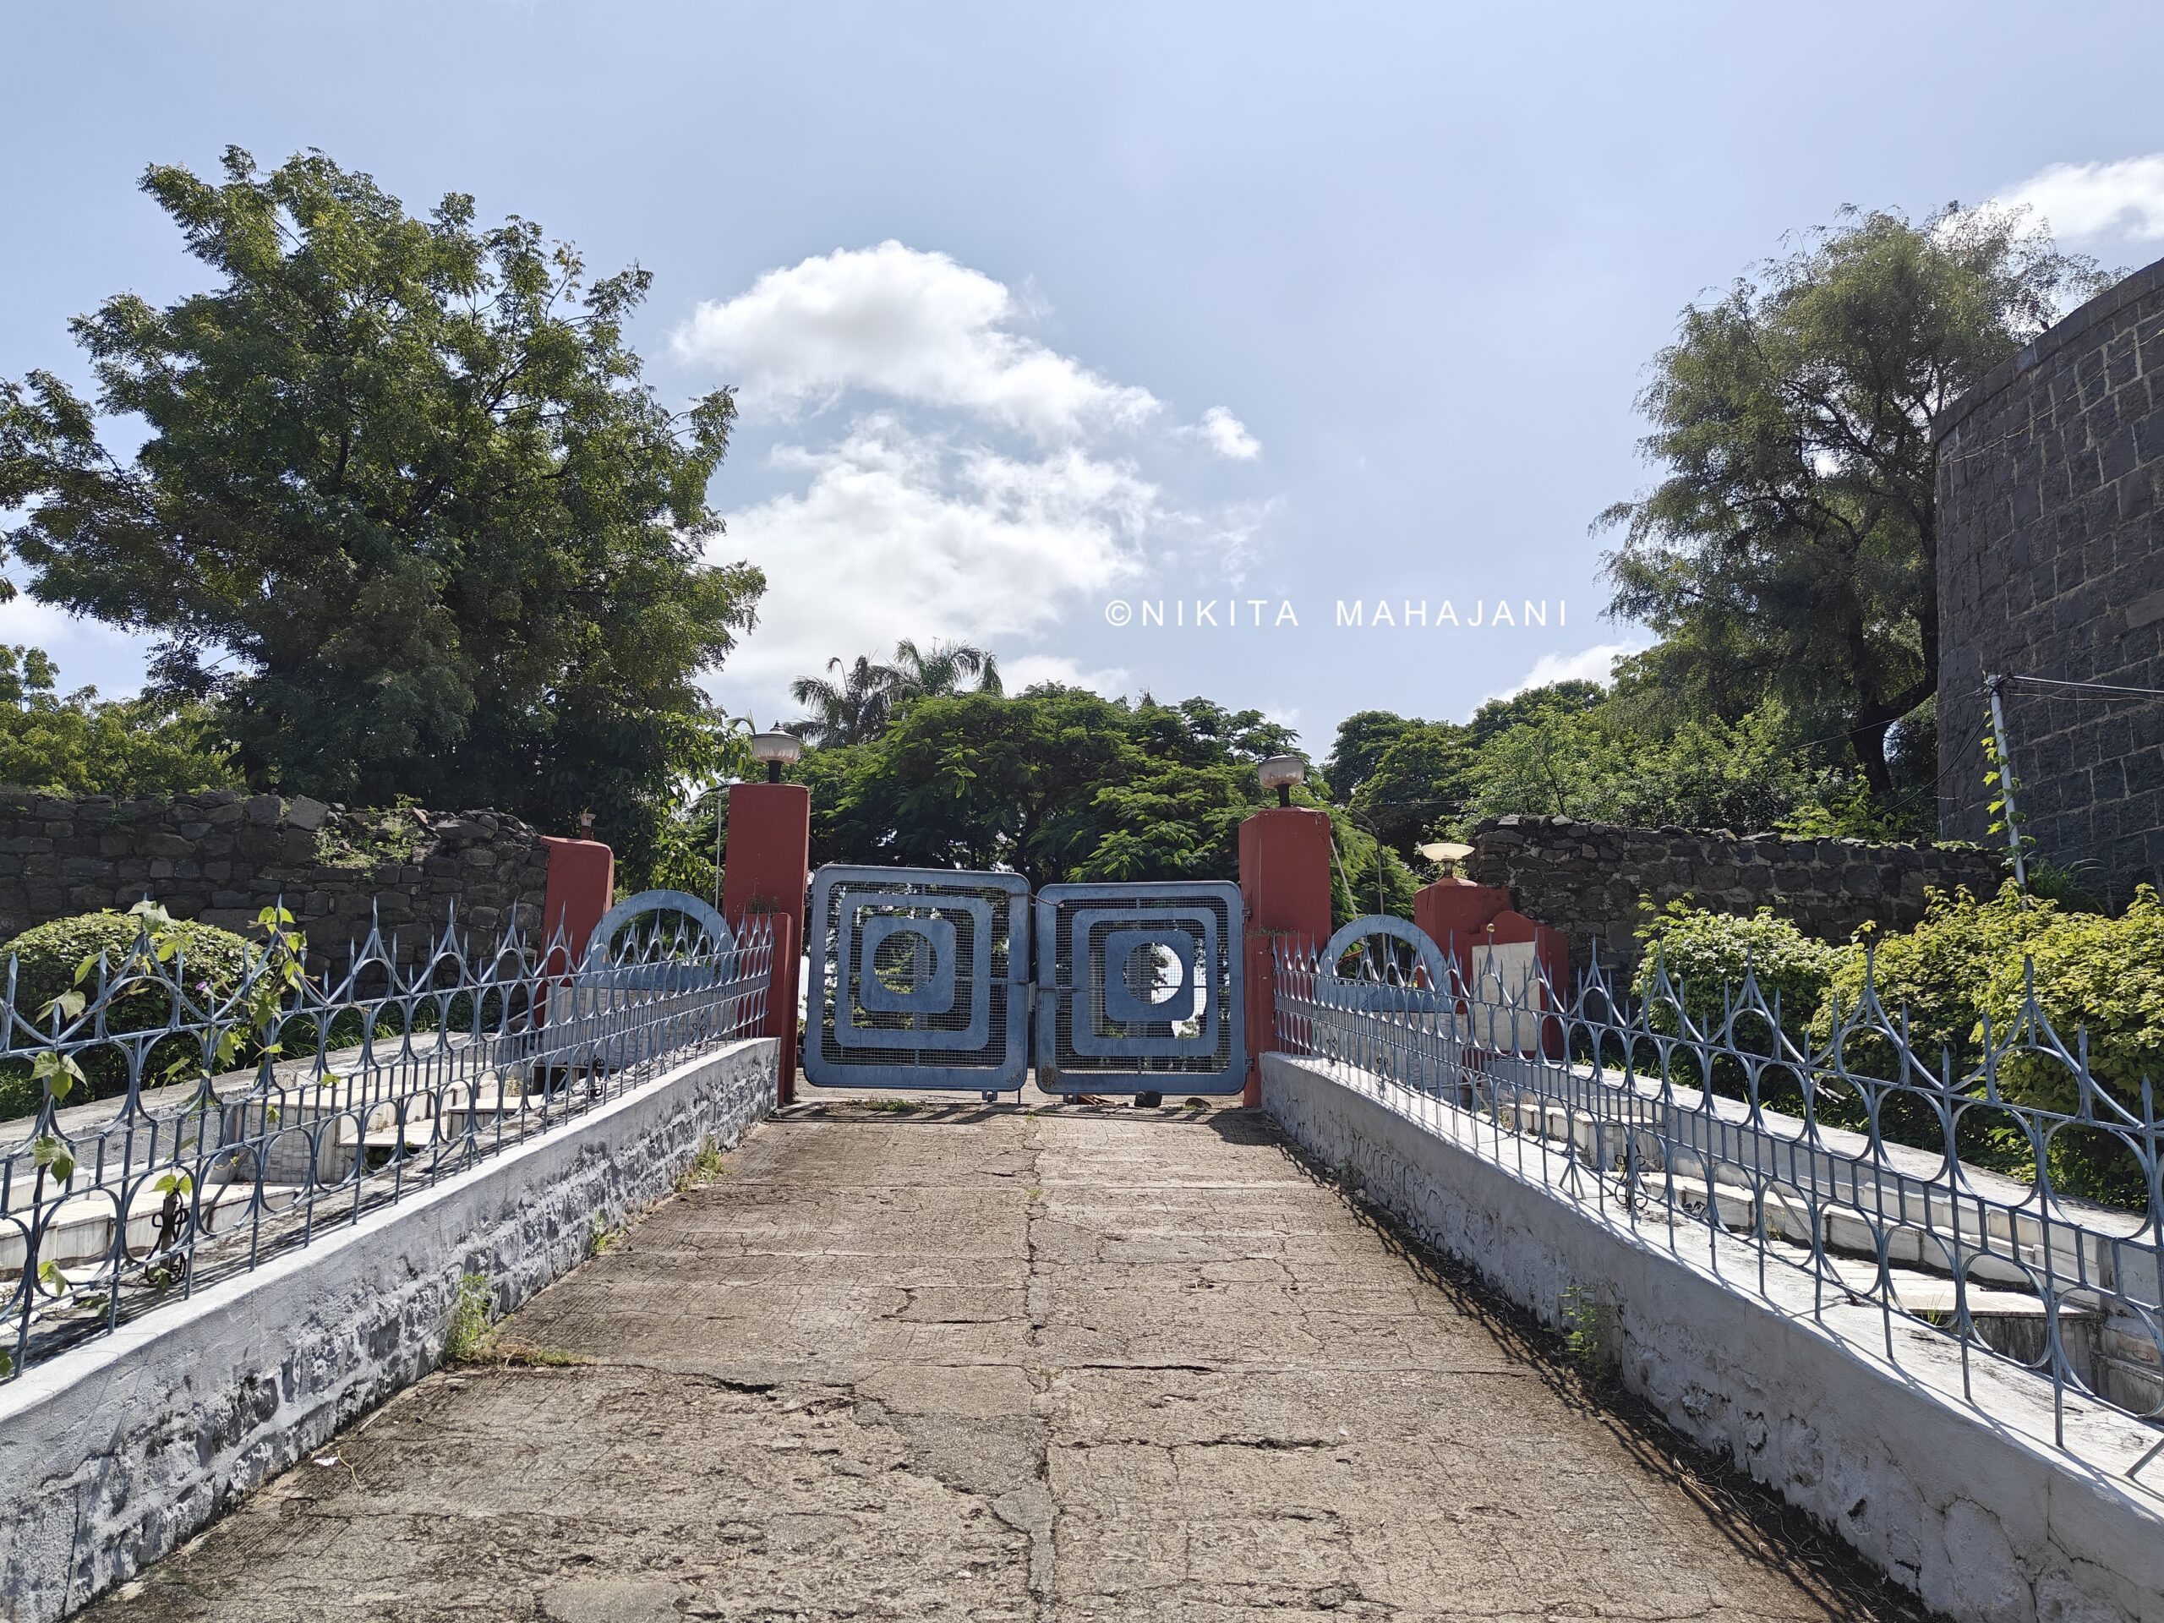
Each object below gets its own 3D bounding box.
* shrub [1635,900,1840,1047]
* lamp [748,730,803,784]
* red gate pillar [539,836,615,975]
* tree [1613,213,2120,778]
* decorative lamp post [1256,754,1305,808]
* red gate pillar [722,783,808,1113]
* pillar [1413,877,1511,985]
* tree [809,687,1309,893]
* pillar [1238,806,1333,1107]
[{"bbox_3d":[4.323,1.199,9.900,1.320,1.180,1.300,2,-9,-7],"label":"shrub"},{"bbox_3d":[-2.525,-0.468,12.400,0.400,0.500,0.400,2,-9,-11],"label":"lamp"},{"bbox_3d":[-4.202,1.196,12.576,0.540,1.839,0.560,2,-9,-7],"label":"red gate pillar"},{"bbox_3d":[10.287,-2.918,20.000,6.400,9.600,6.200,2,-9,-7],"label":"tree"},{"bbox_3d":[1.751,-0.261,13.227,0.390,0.450,0.390,2,-9,-7],"label":"decorative lamp post"},{"bbox_3d":[-2.602,1.107,12.436,0.620,2.573,0.680,2,-9,-7],"label":"red gate pillar"},{"bbox_3d":[3.254,1.502,13.105,0.640,1.692,0.620,2,-9,-7],"label":"pillar"},{"bbox_3d":[-0.557,1.024,23.000,7.800,6.000,7.200,2,-9,-7],"label":"tree"},{"bbox_3d":[1.765,1.284,13.036,0.610,2.511,0.680,2,-9,-7],"label":"pillar"}]

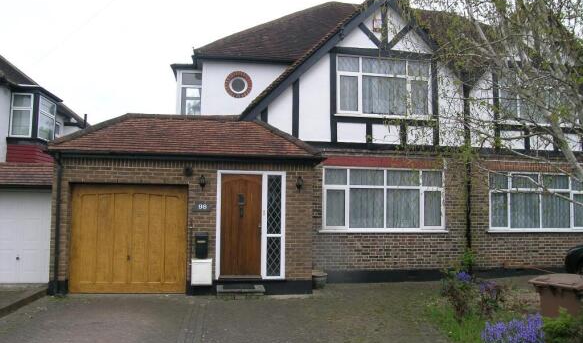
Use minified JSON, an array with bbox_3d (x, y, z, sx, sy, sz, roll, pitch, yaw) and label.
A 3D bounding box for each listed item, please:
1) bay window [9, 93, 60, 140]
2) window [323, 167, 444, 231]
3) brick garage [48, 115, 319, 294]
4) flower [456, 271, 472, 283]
[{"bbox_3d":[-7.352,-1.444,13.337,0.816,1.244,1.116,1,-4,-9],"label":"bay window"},{"bbox_3d":[2.184,0.669,11.016,2.982,1.502,0.162,1,-4,-9],"label":"window"},{"bbox_3d":[-2.245,0.665,10.985,5.075,3.664,4.060,1,-4,-9],"label":"brick garage"},{"bbox_3d":[3.240,1.985,8.831,0.305,0.233,0.284,1,-4,-9],"label":"flower"}]

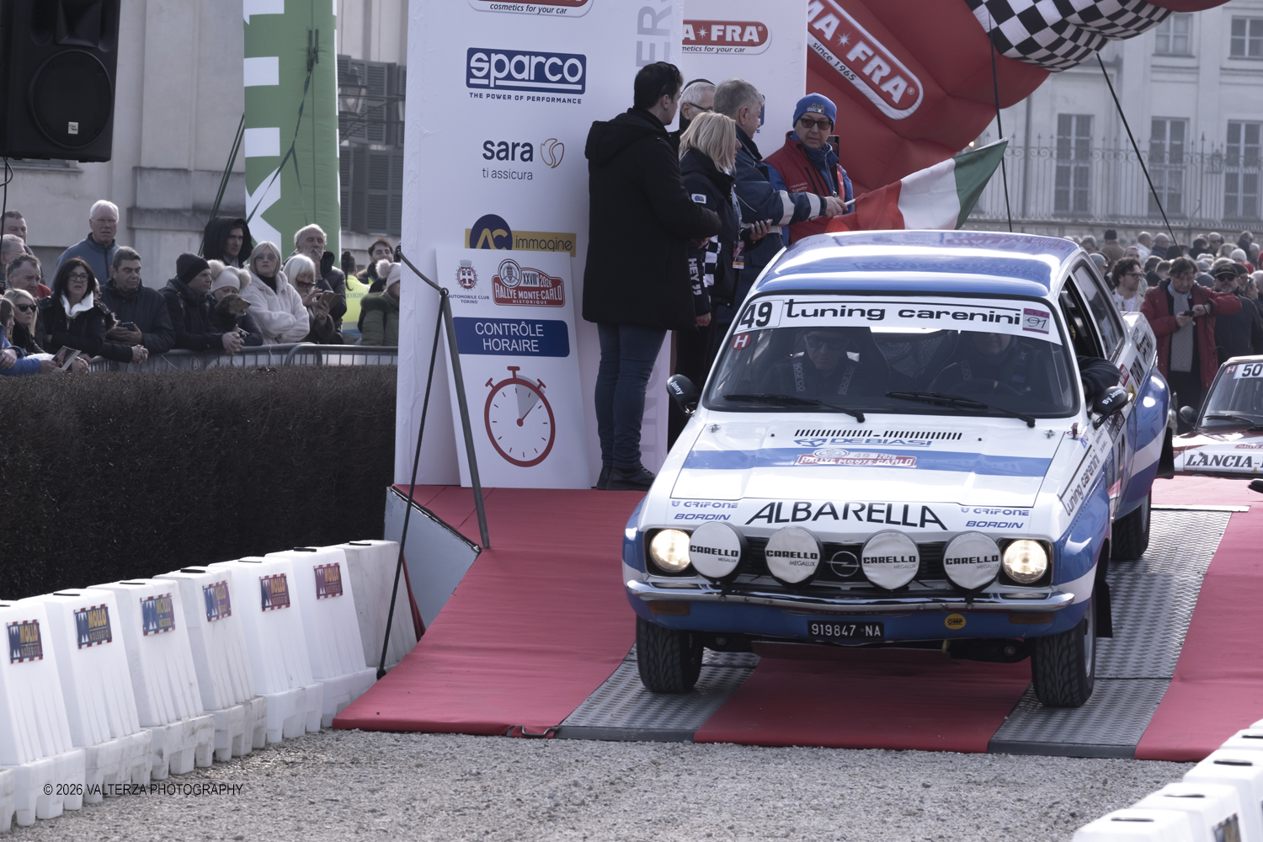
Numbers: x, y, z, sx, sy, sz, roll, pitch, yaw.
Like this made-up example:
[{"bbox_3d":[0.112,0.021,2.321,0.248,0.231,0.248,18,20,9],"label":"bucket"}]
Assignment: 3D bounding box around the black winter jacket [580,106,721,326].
[{"bbox_3d":[0.082,-0.817,28.600,0.450,0.910,0.530,1,2,-20],"label":"black winter jacket"}]

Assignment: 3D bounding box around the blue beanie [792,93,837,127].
[{"bbox_3d":[0.775,-1.312,30.000,0.200,0.170,0.230,2,2,-5],"label":"blue beanie"}]

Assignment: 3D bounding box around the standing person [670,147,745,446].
[{"bbox_3d":[0.329,-0.497,29.000,0.370,1.520,0.480,2,2,-12],"label":"standing person"}]

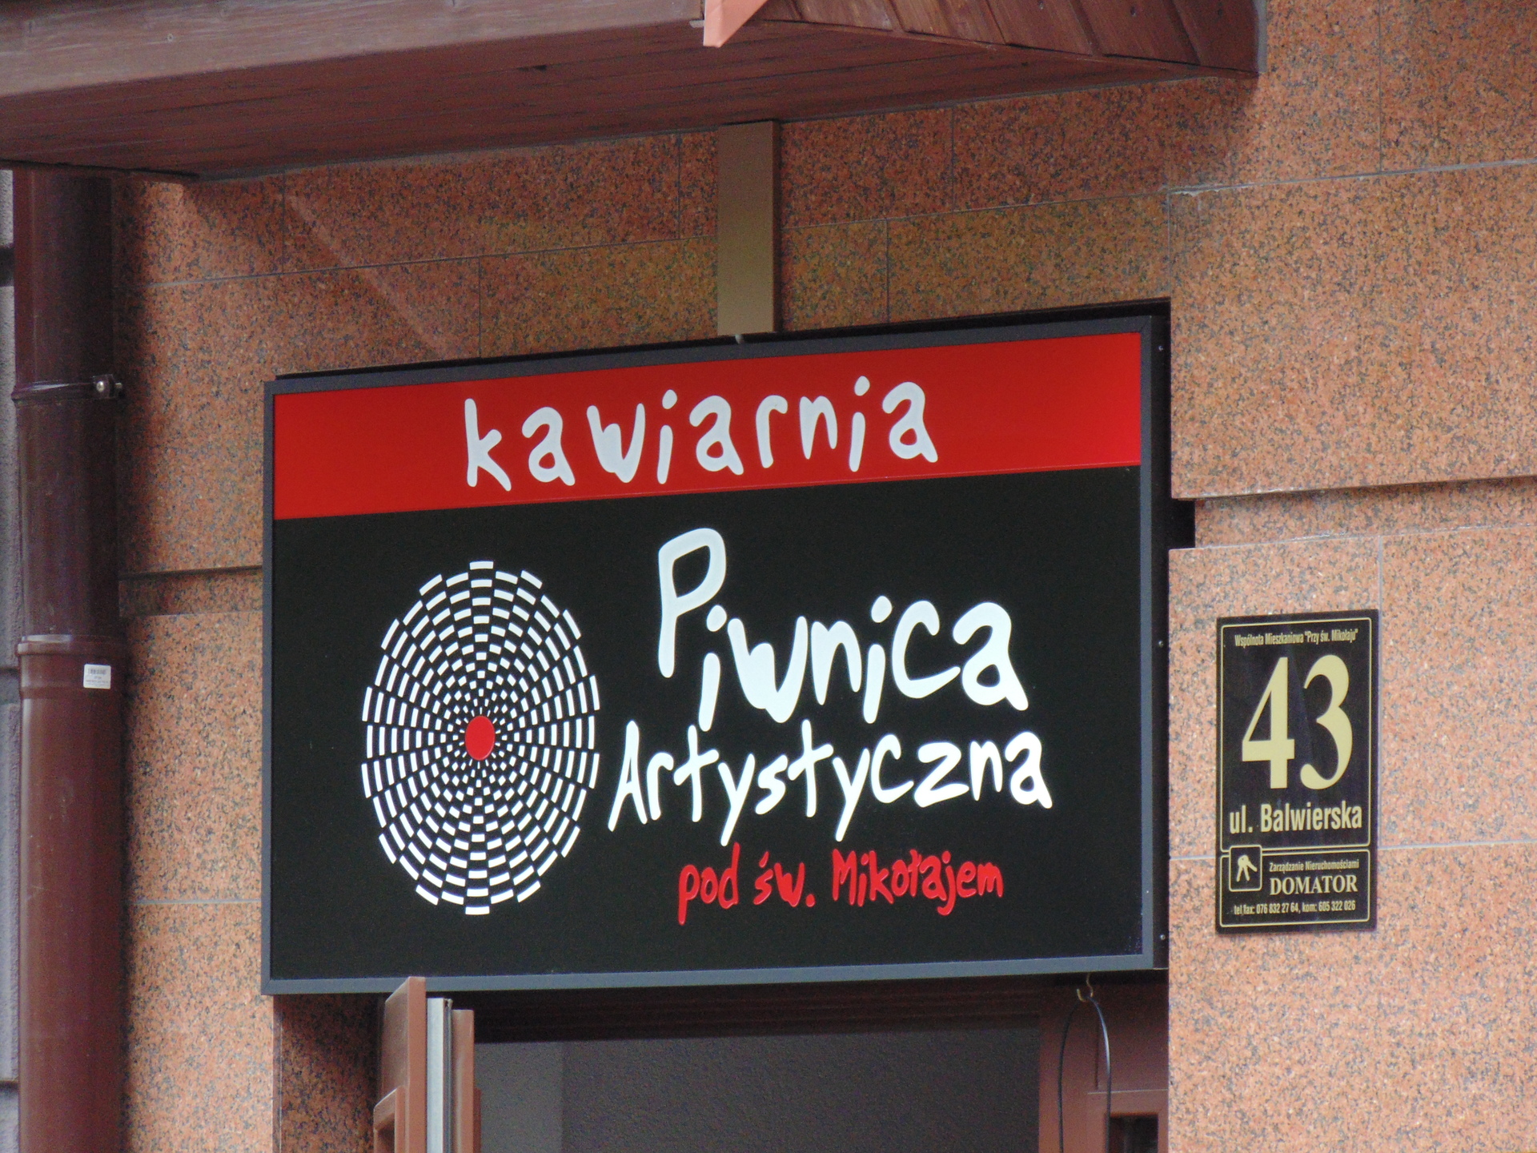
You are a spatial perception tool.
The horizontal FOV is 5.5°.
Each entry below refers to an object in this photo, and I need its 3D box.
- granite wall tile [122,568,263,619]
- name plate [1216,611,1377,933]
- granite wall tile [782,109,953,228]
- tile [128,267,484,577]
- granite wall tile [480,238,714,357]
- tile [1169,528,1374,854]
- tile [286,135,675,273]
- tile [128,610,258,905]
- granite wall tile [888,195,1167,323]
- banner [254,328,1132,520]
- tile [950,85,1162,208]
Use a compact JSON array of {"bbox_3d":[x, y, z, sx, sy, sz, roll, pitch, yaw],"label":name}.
[{"bbox_3d":[-0.598,0.017,16.939,0.030,0.045,0.273,3,-4,-42],"label":"granite wall tile"},{"bbox_3d":[0.523,0.192,15.600,0.012,0.309,0.228,3,-4,-42],"label":"name plate"},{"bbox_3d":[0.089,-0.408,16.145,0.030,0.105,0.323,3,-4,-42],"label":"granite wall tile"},{"bbox_3d":[-0.495,-0.165,16.782,0.030,0.306,0.615,3,-4,-42],"label":"tile"},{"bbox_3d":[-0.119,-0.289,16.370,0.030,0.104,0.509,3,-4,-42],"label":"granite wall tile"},{"bbox_3d":[0.508,0.122,15.651,0.030,0.306,0.299,3,-4,-42],"label":"tile"},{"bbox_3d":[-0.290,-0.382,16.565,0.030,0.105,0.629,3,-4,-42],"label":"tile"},{"bbox_3d":[-0.598,0.192,16.878,0.030,0.308,0.266,3,-4,-42],"label":"tile"},{"bbox_3d":[0.270,-0.316,15.938,0.030,0.103,0.413,3,-4,-42],"label":"granite wall tile"},{"bbox_3d":[-0.068,-0.151,16.254,0.020,0.131,1.328,3,-4,-42],"label":"banner"},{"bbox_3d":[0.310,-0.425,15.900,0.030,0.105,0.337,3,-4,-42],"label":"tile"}]

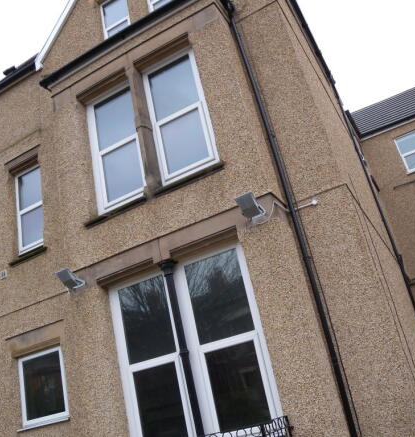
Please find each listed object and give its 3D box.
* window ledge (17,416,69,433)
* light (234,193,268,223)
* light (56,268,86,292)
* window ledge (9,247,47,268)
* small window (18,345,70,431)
[{"bbox_3d":[-2.157,2.724,6.250,0.927,0.055,0.100,-21,-22,21],"label":"window ledge"},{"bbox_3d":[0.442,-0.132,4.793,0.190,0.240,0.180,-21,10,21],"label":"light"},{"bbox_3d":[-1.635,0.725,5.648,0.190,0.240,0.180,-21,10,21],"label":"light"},{"bbox_3d":[-2.639,0.576,7.093,0.757,0.070,0.120,-21,-22,21],"label":"window ledge"},{"bbox_3d":[-2.240,2.305,6.452,0.799,0.919,0.080,-21,-22,21],"label":"small window"}]

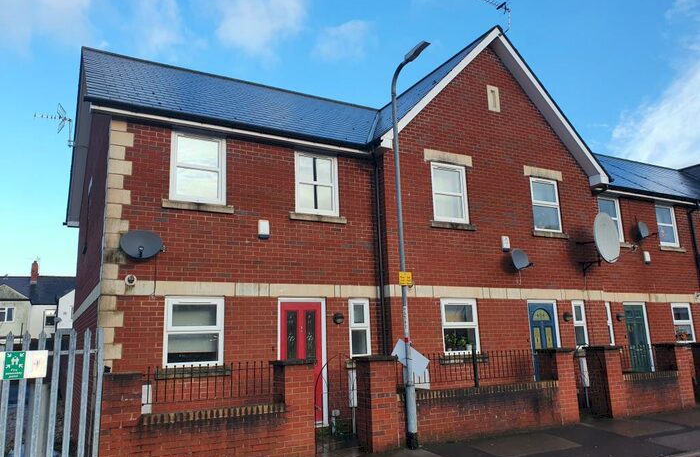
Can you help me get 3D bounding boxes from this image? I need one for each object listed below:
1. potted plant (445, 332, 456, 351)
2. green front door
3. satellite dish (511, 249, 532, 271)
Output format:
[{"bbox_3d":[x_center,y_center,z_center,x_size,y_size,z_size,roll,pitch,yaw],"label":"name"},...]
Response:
[{"bbox_3d":[1.979,2.247,10.301,0.230,0.360,0.230,5,-13,-29],"label":"potted plant"},{"bbox_3d":[7.454,2.994,13.547,0.830,2.030,0.070,5,-13,-29],"label":"green front door"},{"bbox_3d":[3.488,0.614,10.696,0.490,0.450,0.500,4,-13,-24],"label":"satellite dish"}]

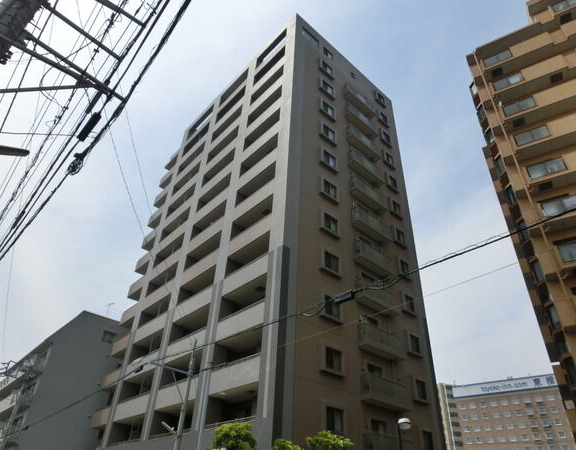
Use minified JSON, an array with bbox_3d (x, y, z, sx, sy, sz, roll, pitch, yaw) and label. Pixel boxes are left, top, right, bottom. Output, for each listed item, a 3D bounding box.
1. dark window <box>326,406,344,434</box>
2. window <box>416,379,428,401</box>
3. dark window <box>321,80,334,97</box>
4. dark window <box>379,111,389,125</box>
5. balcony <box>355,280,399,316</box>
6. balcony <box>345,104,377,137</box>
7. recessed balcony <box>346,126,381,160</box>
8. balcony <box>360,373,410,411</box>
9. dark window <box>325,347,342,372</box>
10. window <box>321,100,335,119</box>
[{"bbox_3d":[2.293,9.429,20.067,1.242,1.192,0.149,30,-44,-31],"label":"dark window"},{"bbox_3d":[8.598,10.608,26.697,1.080,1.114,0.161,29,-43,-32],"label":"window"},{"bbox_3d":[3.453,-11.850,36.009,1.297,1.169,0.161,29,-43,-32],"label":"dark window"},{"bbox_3d":[9.692,-10.816,41.951,1.080,1.070,0.161,29,-43,-32],"label":"dark window"},{"bbox_3d":[5.755,4.611,26.599,3.675,1.311,0.656,30,-44,-31],"label":"balcony"},{"bbox_3d":[6.501,-9.266,36.902,3.675,1.311,0.656,30,-44,-31],"label":"balcony"},{"bbox_3d":[6.439,-6.886,35.207,3.675,1.311,0.656,30,-44,-31],"label":"recessed balcony"},{"bbox_3d":[5.446,9.272,23.075,3.675,1.311,0.656,30,-44,-31],"label":"balcony"},{"bbox_3d":[2.387,7.047,21.797,1.242,1.192,0.149,30,-44,-31],"label":"dark window"},{"bbox_3d":[3.237,-9.432,33.991,1.242,1.192,0.149,30,-44,-31],"label":"window"}]

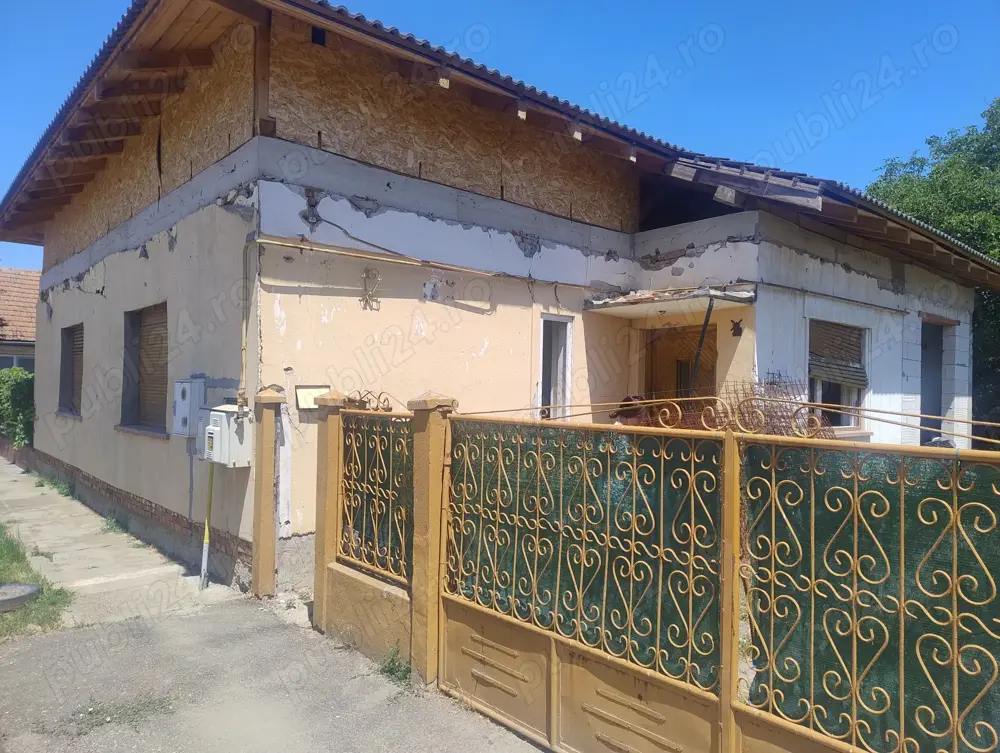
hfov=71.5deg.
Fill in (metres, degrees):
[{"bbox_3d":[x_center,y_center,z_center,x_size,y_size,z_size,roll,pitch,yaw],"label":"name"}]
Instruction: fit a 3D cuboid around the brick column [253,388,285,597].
[{"bbox_3d":[-1.746,0.864,5.203,0.183,1.529,0.182,1,-1,-42],"label":"brick column"}]

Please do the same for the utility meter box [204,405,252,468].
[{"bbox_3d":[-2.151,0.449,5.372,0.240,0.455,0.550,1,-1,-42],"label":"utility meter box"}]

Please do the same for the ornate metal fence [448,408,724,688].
[{"bbox_3d":[0.255,0.672,3.009,0.043,0.914,1.551,1,-1,-42],"label":"ornate metal fence"}]

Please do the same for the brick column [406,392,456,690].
[{"bbox_3d":[-0.361,0.837,3.666,0.183,1.508,0.187,1,-1,-42],"label":"brick column"}]

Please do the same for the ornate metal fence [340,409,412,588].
[{"bbox_3d":[-0.703,0.684,4.072,0.043,0.924,0.905,1,-1,-42],"label":"ornate metal fence"}]

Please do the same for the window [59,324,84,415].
[{"bbox_3d":[-6.202,-0.094,10.211,0.192,1.293,1.534,1,-1,-42],"label":"window"}]

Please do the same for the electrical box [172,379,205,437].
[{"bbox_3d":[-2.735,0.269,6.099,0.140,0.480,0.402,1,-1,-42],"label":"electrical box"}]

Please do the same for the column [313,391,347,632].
[{"bbox_3d":[-1.081,0.849,4.464,0.183,1.519,0.190,1,-1,-42],"label":"column"}]

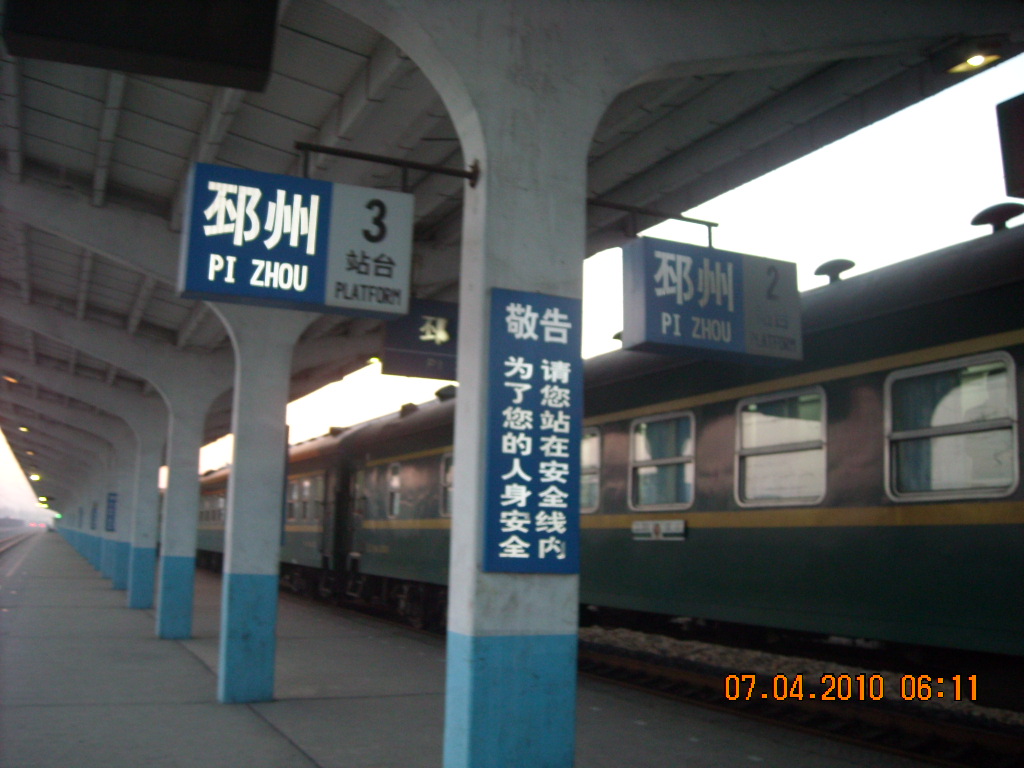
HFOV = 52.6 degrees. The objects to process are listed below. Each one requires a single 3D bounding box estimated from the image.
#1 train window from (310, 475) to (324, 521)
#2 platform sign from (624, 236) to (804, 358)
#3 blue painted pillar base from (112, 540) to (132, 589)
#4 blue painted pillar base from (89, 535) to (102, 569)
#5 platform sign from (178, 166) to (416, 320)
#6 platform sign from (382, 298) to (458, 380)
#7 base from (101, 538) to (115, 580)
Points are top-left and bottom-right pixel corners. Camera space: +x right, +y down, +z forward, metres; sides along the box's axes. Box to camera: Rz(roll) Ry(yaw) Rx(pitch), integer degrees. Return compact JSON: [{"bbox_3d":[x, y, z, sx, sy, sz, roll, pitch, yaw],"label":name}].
[{"bbox_3d":[-4.728,2.788,25.194,0.080,1.053,1.151,5,-9,-24],"label":"train window"},{"bbox_3d":[0.967,-0.378,4.940,0.896,0.490,0.187,5,-9,-24],"label":"platform sign"},{"bbox_3d":[-9.644,4.554,25.741,0.470,1.183,0.277,5,-9,-24],"label":"blue painted pillar base"},{"bbox_3d":[-14.442,6.028,36.521,0.470,1.183,0.277,5,-9,-24],"label":"blue painted pillar base"},{"bbox_3d":[-0.845,-0.552,4.128,0.886,0.506,0.187,5,-9,-24],"label":"platform sign"},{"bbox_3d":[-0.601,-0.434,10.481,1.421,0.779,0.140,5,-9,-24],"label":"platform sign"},{"bbox_3d":[-12.043,5.291,31.131,0.470,1.183,0.277,5,-9,-24],"label":"base"}]

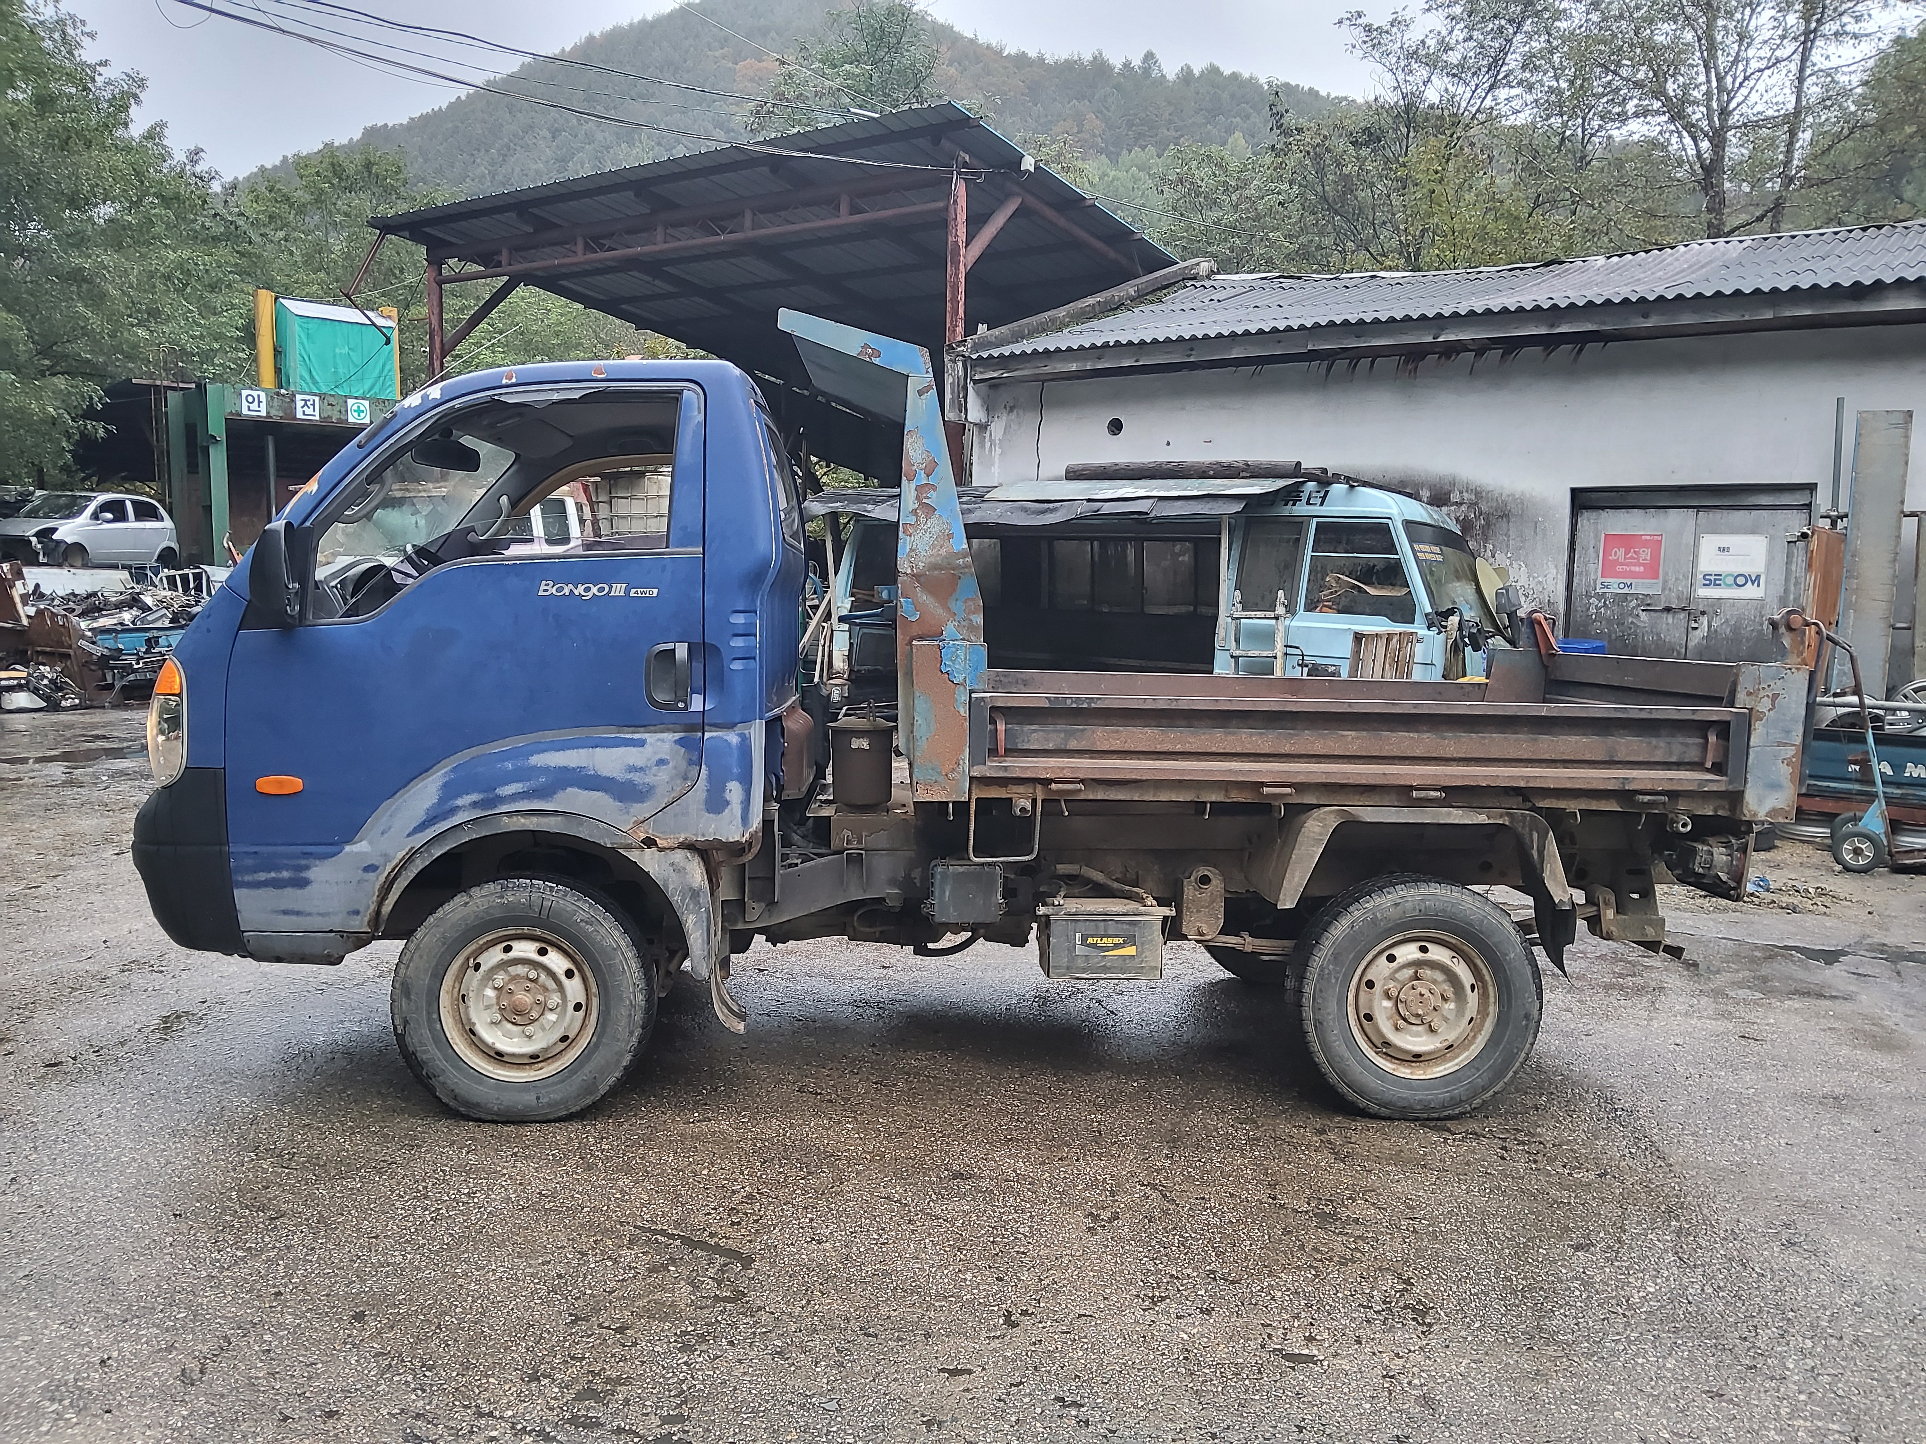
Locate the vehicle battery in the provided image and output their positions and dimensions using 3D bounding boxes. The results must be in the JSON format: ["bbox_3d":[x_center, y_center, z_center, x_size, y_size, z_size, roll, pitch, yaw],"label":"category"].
[{"bbox_3d":[0.383,0.593,4.035,0.340,0.210,0.185,1,4,-3],"label":"vehicle battery"}]

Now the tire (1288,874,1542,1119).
[{"bbox_3d":[1.257,0.755,4.029,0.656,0.655,0.205,1,4,-3],"label":"tire"}]

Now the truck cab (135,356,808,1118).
[{"bbox_3d":[-1.419,-0.060,4.576,1.850,2.120,1.780,1,4,-3],"label":"truck cab"}]

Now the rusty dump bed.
[{"bbox_3d":[1.113,-0.013,4.703,2.280,0.427,1.660,1,4,-3],"label":"rusty dump bed"}]

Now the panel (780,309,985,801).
[{"bbox_3d":[-0.249,-0.484,4.598,0.548,1.280,1.650,1,4,-3],"label":"panel"}]

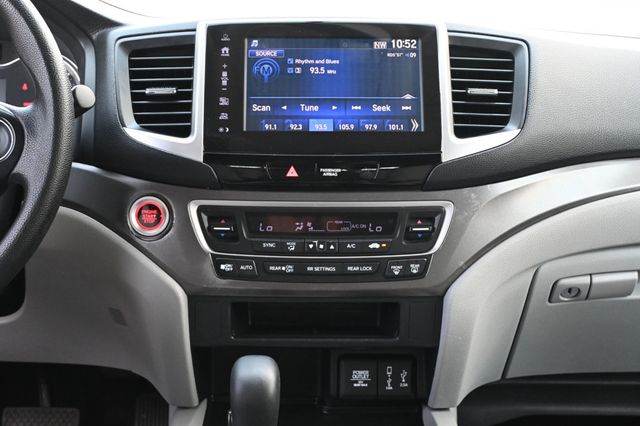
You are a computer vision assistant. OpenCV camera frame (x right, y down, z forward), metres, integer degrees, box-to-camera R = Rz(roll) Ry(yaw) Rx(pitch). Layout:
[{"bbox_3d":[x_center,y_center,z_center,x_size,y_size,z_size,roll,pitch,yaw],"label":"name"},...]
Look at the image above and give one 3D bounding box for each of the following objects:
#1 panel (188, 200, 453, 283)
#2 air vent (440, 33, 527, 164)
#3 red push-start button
[{"bbox_3d":[0.001,0.028,0.970,0.246,0.078,0.030,0,-15,0],"label":"panel"},{"bbox_3d":[0.159,-0.107,1.033,0.088,0.141,0.045,2,-19,-6],"label":"air vent"},{"bbox_3d":[-0.162,0.005,0.982,0.040,0.040,0.016,0,-14,3],"label":"red push-start button"}]

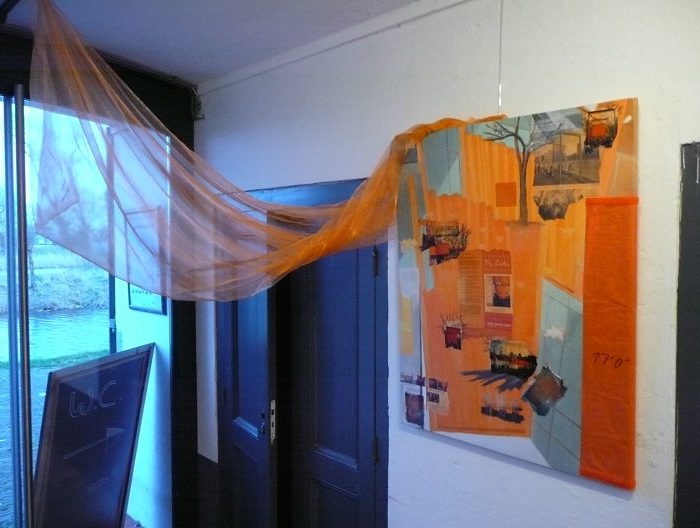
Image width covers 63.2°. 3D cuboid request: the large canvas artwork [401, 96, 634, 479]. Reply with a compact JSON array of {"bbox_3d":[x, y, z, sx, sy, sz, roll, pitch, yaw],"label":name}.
[{"bbox_3d":[0.482,0.075,1.811,0.800,1.040,0.045,2,3,45],"label":"large canvas artwork"}]

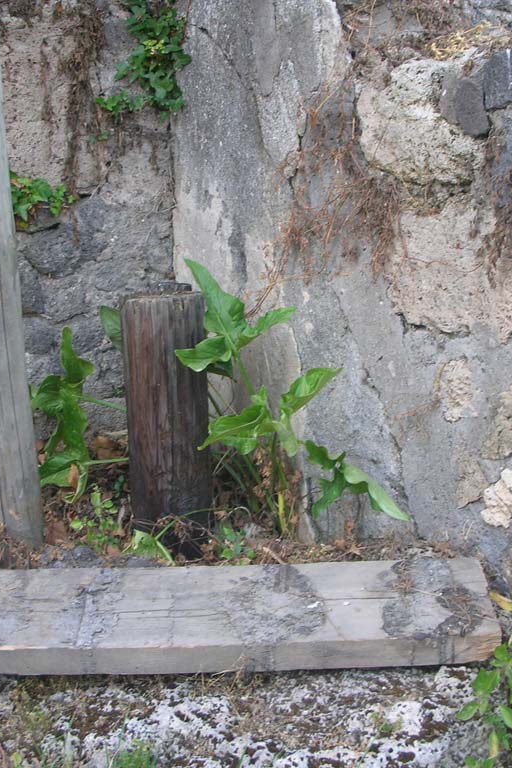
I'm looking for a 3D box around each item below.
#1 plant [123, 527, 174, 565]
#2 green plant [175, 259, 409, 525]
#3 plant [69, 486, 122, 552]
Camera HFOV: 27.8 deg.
[{"bbox_3d":[-0.169,0.255,1.630,0.076,0.040,0.050,0,20,0],"label":"plant"},{"bbox_3d":[0.056,0.015,1.635,0.350,0.380,0.230,0,20,0],"label":"green plant"},{"bbox_3d":[-0.262,0.220,1.690,0.088,0.075,0.085,0,20,0],"label":"plant"}]

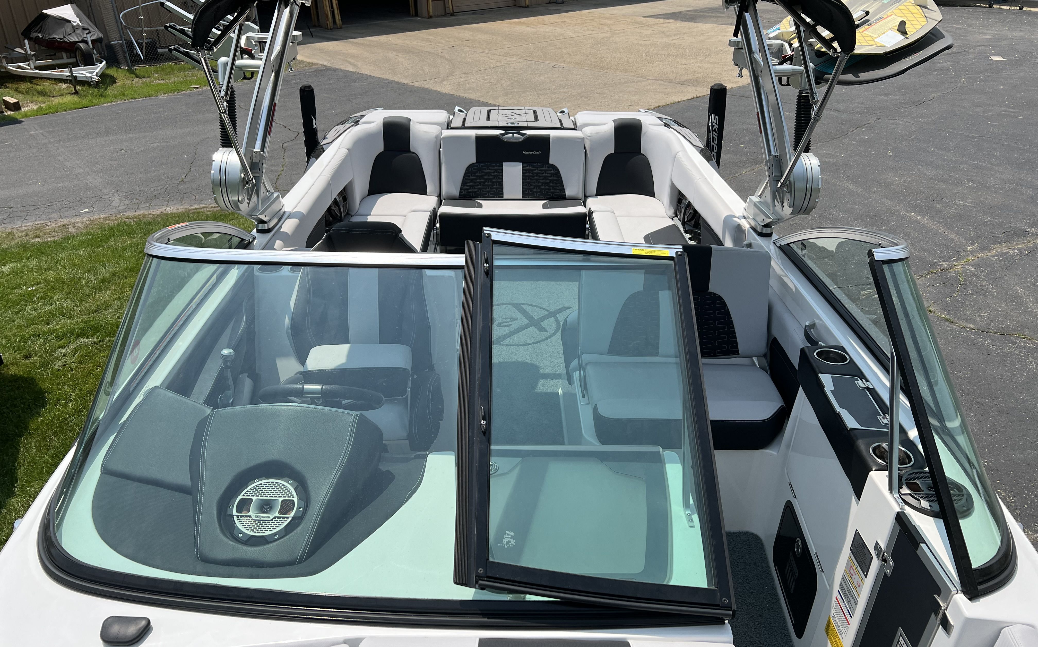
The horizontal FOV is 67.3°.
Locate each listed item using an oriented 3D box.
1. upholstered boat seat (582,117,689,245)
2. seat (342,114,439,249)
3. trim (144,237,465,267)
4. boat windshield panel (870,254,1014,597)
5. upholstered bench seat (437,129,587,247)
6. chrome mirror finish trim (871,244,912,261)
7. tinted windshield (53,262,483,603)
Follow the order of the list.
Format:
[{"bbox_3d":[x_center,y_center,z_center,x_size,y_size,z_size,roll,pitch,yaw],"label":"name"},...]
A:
[{"bbox_3d":[0.708,-0.849,4.862,0.614,0.673,1.020,0,26,-1],"label":"upholstered boat seat"},{"bbox_3d":[-0.777,-0.840,4.844,0.594,0.673,1.040,0,26,-1],"label":"seat"},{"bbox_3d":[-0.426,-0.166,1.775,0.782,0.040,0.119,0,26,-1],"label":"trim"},{"bbox_3d":[0.847,0.176,1.587,0.148,0.079,0.713,0,60,0],"label":"boat windshield panel"},{"bbox_3d":[-0.045,-0.877,5.013,0.901,0.654,0.574,0,26,-1],"label":"upholstered bench seat"},{"bbox_3d":[0.832,-0.162,1.766,0.089,0.035,0.059,0,26,-1],"label":"chrome mirror finish trim"},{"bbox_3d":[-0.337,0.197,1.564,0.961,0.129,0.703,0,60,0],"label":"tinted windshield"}]

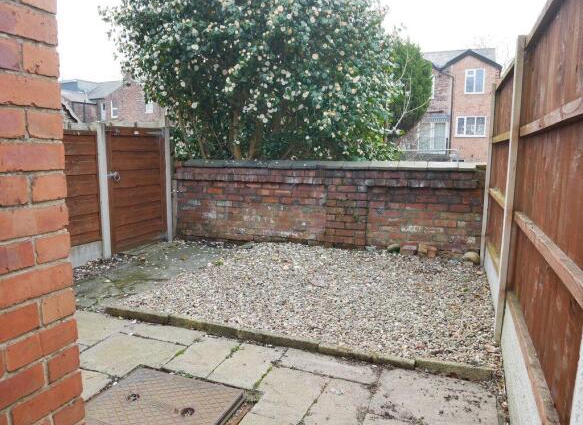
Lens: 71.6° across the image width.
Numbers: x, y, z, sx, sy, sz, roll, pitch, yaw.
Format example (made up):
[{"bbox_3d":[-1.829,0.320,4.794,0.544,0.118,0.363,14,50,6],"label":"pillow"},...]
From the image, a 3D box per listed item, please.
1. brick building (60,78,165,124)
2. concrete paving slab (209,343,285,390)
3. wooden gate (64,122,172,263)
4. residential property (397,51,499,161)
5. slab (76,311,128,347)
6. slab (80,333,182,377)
[{"bbox_3d":[-14.216,-6.269,31.487,8.500,7.300,7.500,3,7,21],"label":"brick building"},{"bbox_3d":[-0.270,0.976,2.557,0.304,0.050,0.514,3,7,21],"label":"concrete paving slab"},{"bbox_3d":[-2.081,-0.285,4.974,0.110,1.591,1.735,3,7,21],"label":"wooden gate"},{"bbox_3d":[9.159,-5.841,23.969,6.200,7.000,6.300,3,7,21],"label":"residential property"},{"bbox_3d":[-1.598,0.900,3.129,0.653,0.050,0.495,3,7,21],"label":"slab"},{"bbox_3d":[-1.084,0.959,2.665,0.610,0.050,0.492,3,7,21],"label":"slab"}]

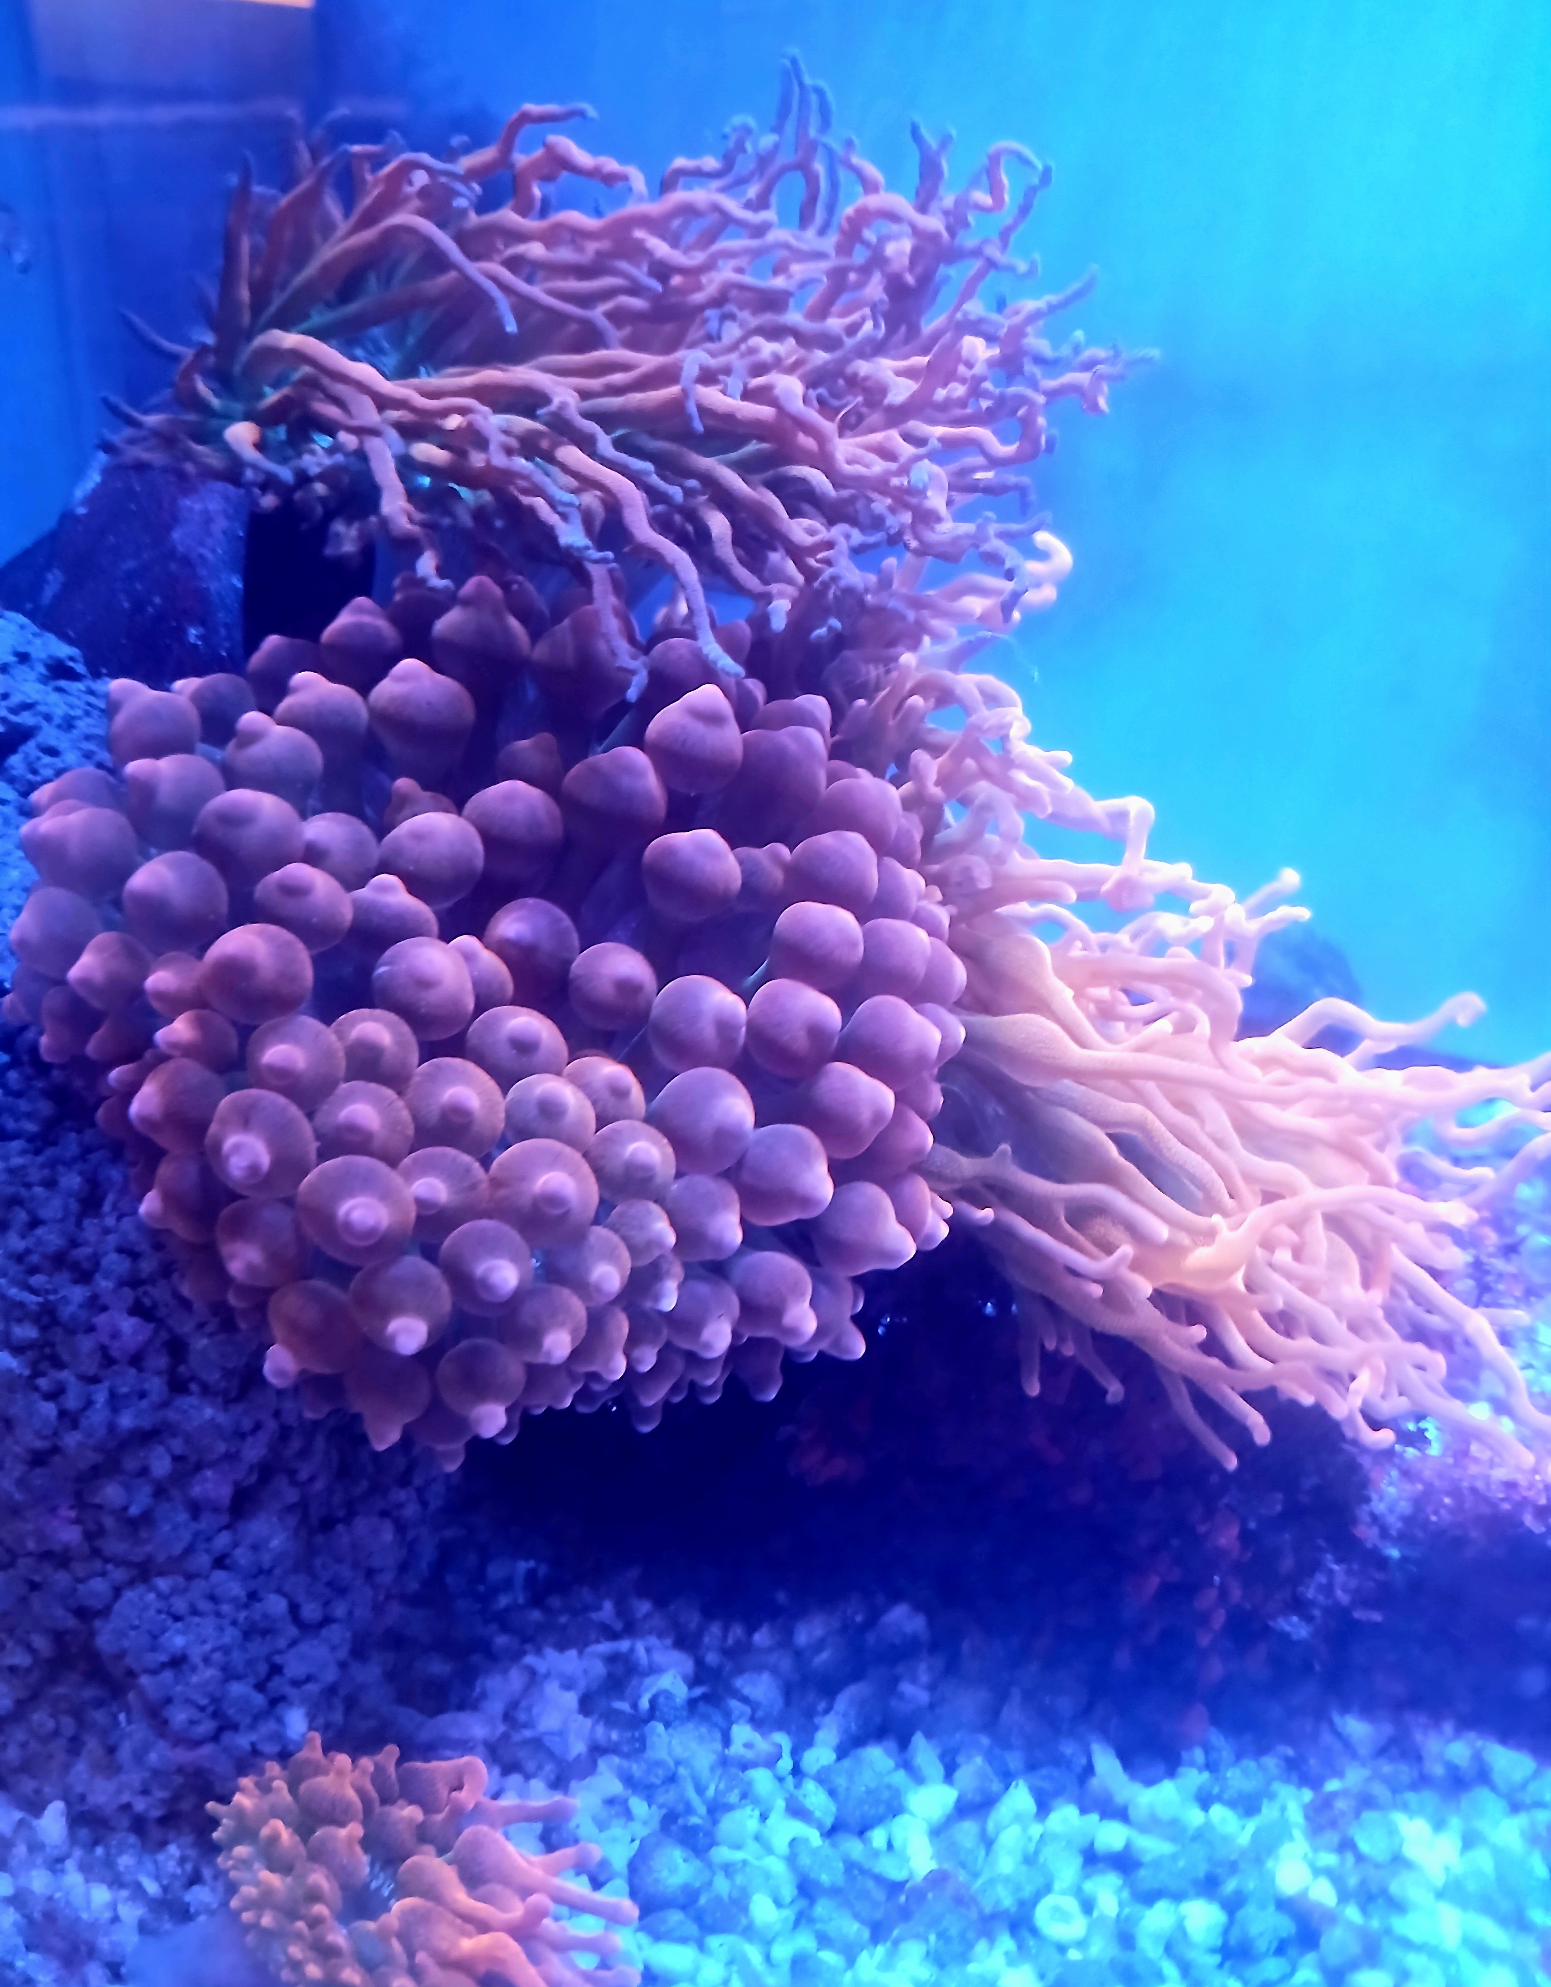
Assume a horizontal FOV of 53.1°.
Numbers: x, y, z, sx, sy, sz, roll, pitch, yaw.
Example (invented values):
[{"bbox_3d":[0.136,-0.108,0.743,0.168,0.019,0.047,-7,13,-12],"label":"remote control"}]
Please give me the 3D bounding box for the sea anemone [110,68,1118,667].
[{"bbox_3d":[-0.042,-0.169,0.430,0.250,0.140,0.170,0,8,0],"label":"sea anemone"}]

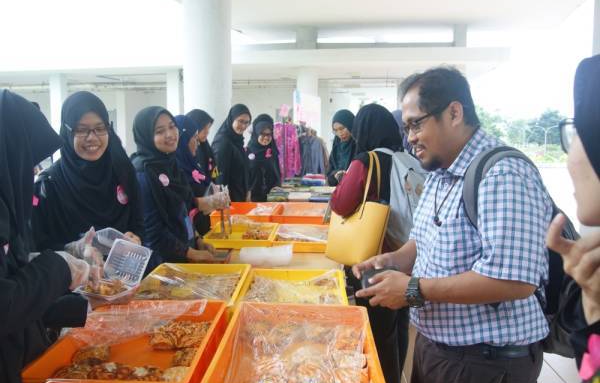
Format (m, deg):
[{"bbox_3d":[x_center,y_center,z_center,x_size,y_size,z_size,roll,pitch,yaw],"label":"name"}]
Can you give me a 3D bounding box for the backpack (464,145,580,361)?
[{"bbox_3d":[0.550,0.145,1.180,0.290,0.480,0.310,0,7,-3],"label":"backpack"}]

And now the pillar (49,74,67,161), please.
[{"bbox_3d":[-8.234,-2.272,15.269,0.420,3.600,0.420,-1,7,-10],"label":"pillar"}]

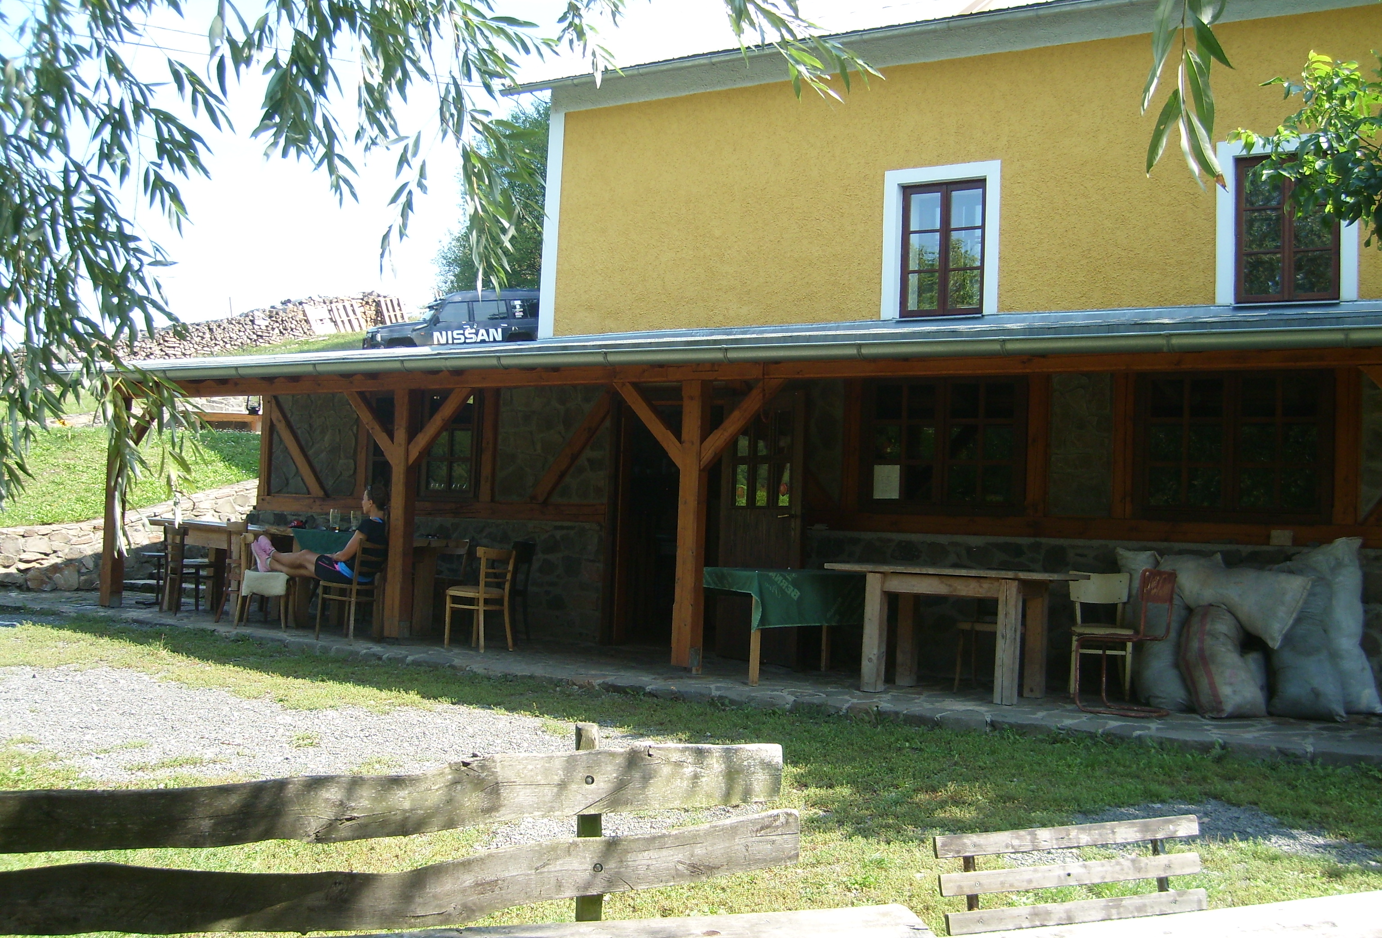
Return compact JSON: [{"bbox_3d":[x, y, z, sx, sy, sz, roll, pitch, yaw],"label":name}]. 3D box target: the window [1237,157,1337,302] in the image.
[{"bbox_3d":[5.368,-2.166,12.582,0.882,1.355,0.120,1,-3,29],"label":"window"}]

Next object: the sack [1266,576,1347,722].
[{"bbox_3d":[3.749,1.085,8.512,0.440,0.840,0.380,1,-3,29],"label":"sack"}]

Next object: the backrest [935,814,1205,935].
[{"bbox_3d":[1.171,1.246,4.300,0.990,0.280,0.070,4,-19,-25],"label":"backrest"}]

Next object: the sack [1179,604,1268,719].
[{"bbox_3d":[3.236,1.147,8.477,0.480,0.670,0.380,1,-3,29],"label":"sack"}]

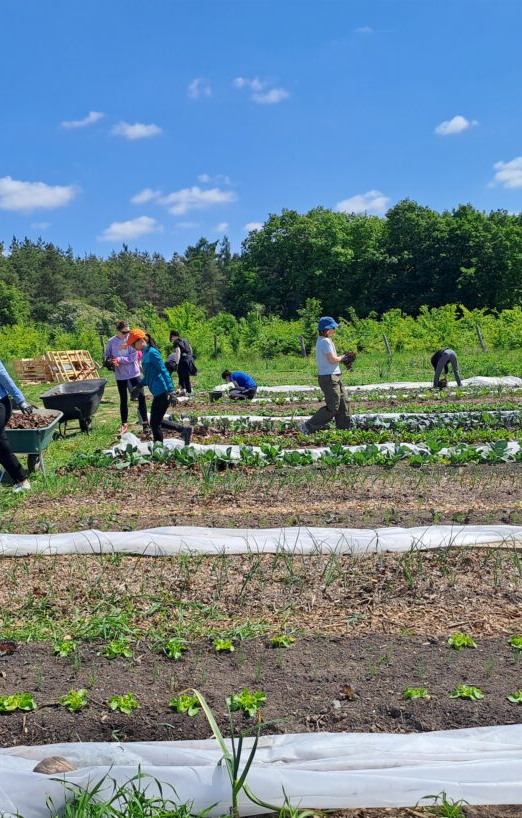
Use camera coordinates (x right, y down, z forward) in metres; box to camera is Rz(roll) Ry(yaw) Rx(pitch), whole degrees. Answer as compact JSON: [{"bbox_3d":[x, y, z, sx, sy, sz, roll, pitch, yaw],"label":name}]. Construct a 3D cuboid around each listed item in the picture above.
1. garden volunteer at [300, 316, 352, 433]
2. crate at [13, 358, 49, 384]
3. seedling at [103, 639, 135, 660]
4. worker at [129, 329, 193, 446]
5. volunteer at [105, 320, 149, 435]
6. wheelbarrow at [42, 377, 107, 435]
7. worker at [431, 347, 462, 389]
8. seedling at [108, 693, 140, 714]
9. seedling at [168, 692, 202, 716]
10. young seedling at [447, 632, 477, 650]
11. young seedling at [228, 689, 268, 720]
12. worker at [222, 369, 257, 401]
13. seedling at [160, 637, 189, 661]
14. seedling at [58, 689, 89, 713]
[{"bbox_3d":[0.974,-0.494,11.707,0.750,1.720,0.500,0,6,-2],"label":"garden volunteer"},{"bbox_3d":[-6.878,-1.167,23.598,1.100,0.760,0.850,0,6,0],"label":"crate"},{"bbox_3d":[-0.671,1.133,3.710,0.146,0.080,0.135,0,6,0],"label":"seedling"},{"bbox_3d":[-1.390,-0.276,10.497,0.850,1.540,0.520,-1,6,-7],"label":"worker"},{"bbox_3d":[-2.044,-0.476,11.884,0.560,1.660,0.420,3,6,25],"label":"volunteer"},{"bbox_3d":[-2.724,0.052,11.258,0.700,0.720,1.400,0,6,0],"label":"wheelbarrow"},{"bbox_3d":[5.018,-1.119,21.250,0.680,1.080,0.780,-4,7,-38],"label":"worker"},{"bbox_3d":[-0.542,1.150,3.122,0.124,0.069,0.124,0,5,0],"label":"seedling"},{"bbox_3d":[-0.308,1.188,3.166,0.125,0.080,0.115,0,6,0],"label":"seedling"},{"bbox_3d":[0.957,1.092,3.754,0.140,0.068,0.140,0,5,0],"label":"young seedling"},{"bbox_3d":[-0.047,1.140,3.077,0.134,0.098,0.134,0,5,0],"label":"young seedling"},{"bbox_3d":[-0.501,-0.560,17.489,0.780,0.700,0.500,0,6,-5],"label":"worker"},{"bbox_3d":[-0.397,1.109,3.655,0.130,0.085,0.125,0,6,0],"label":"seedling"},{"bbox_3d":[-0.762,1.185,3.200,0.118,0.080,0.109,0,6,0],"label":"seedling"}]

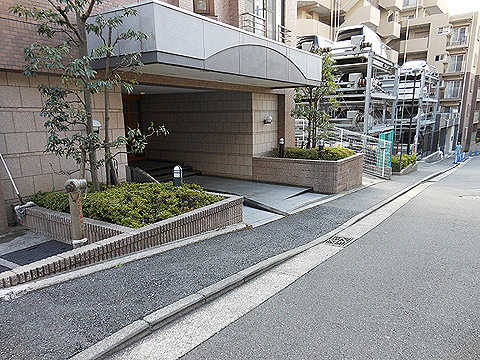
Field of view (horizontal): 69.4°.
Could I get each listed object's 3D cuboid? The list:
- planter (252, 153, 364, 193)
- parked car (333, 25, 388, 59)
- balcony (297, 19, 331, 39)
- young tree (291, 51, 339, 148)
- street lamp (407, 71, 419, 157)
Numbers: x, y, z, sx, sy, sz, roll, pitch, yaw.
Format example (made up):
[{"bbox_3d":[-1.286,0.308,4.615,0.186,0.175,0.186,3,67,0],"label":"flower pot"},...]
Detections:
[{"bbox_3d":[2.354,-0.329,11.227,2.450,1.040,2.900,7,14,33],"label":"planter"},{"bbox_3d":[6.380,-6.800,17.930,1.700,1.500,4.400,8,14,34],"label":"parked car"},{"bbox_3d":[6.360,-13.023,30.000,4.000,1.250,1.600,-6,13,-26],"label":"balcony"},{"bbox_3d":[2.348,-2.303,10.772,1.350,3.200,1.400,7,14,33],"label":"young tree"},{"bbox_3d":[9.498,-3.402,18.972,0.280,5.170,0.280,7,14,33],"label":"street lamp"}]

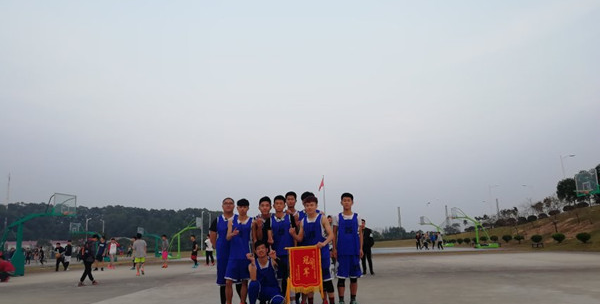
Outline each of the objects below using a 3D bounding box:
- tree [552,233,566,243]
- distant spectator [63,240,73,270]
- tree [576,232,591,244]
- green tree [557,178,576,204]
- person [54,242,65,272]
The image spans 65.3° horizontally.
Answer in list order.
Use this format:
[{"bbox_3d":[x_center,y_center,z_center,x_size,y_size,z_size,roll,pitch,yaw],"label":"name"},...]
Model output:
[{"bbox_3d":[23.271,7.762,42.000,1.200,0.920,1.200,-2,-12,0],"label":"tree"},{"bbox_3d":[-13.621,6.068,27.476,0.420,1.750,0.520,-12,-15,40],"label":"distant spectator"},{"bbox_3d":[20.947,6.353,34.579,0.980,0.800,0.980,-2,-11,0],"label":"tree"},{"bbox_3d":[38.722,5.764,68.000,3.100,4.010,3.100,-2,-12,0],"label":"green tree"},{"bbox_3d":[-14.784,6.447,28.768,0.540,1.700,0.420,-1,-12,-8],"label":"person"}]

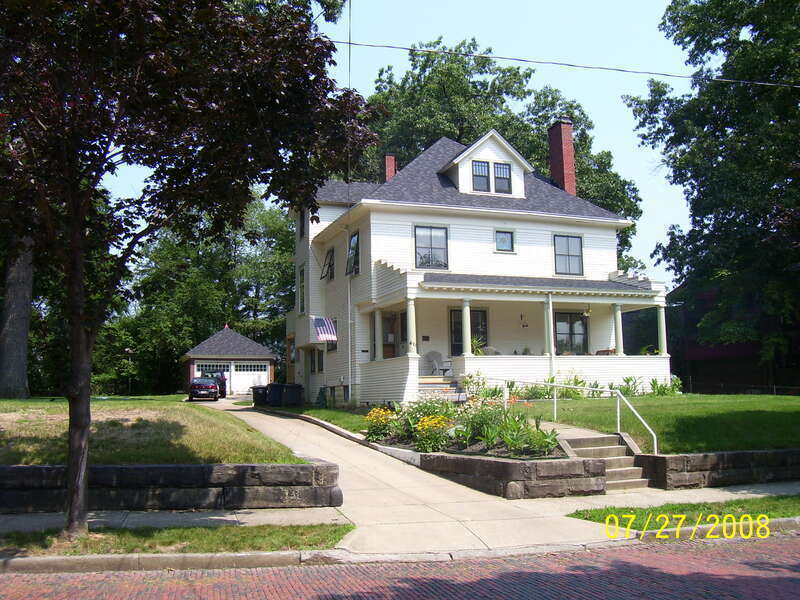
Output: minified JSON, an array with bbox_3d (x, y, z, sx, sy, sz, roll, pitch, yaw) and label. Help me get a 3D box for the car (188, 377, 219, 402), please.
[{"bbox_3d":[-12.449,5.614,49.888,1.770,1.430,4.650,1,-8,-19],"label":"car"}]

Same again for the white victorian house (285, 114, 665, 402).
[{"bbox_3d":[2.454,-2.040,36.562,13.300,13.500,15.500,2,-8,-22],"label":"white victorian house"}]

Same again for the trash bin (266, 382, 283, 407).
[{"bbox_3d":[-5.681,4.326,35.766,0.630,1.060,0.740,2,-8,-22],"label":"trash bin"}]

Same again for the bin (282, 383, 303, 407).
[{"bbox_3d":[-4.795,4.272,35.366,0.660,1.060,0.760,2,-8,-22],"label":"bin"}]

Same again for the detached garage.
[{"bbox_3d":[-12.994,4.549,59.401,6.320,5.261,6.100,2,-8,-22],"label":"detached garage"}]

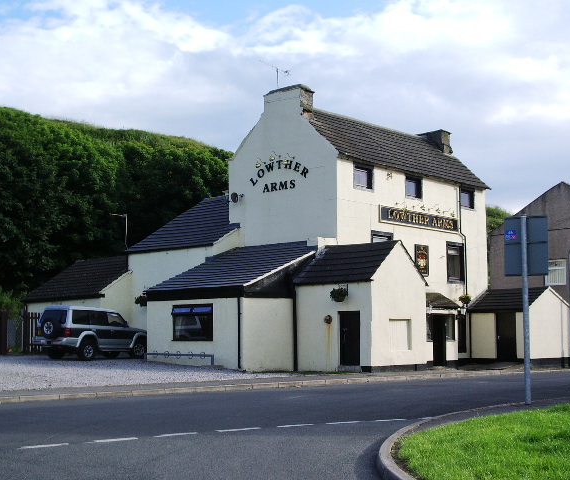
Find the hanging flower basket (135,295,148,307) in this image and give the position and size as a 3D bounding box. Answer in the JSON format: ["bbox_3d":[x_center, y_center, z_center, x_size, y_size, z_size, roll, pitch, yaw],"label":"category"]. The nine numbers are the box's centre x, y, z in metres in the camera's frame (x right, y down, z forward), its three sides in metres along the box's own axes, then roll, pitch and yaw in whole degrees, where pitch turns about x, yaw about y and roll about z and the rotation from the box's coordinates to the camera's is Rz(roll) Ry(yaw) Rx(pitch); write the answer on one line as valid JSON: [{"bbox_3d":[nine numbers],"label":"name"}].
[{"bbox_3d":[-6.352,2.710,41.206,0.560,0.500,0.560,0,-6,0],"label":"hanging flower basket"}]

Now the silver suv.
[{"bbox_3d":[-7.203,3.557,34.697,1.800,1.880,4.700,-4,-8,31],"label":"silver suv"}]

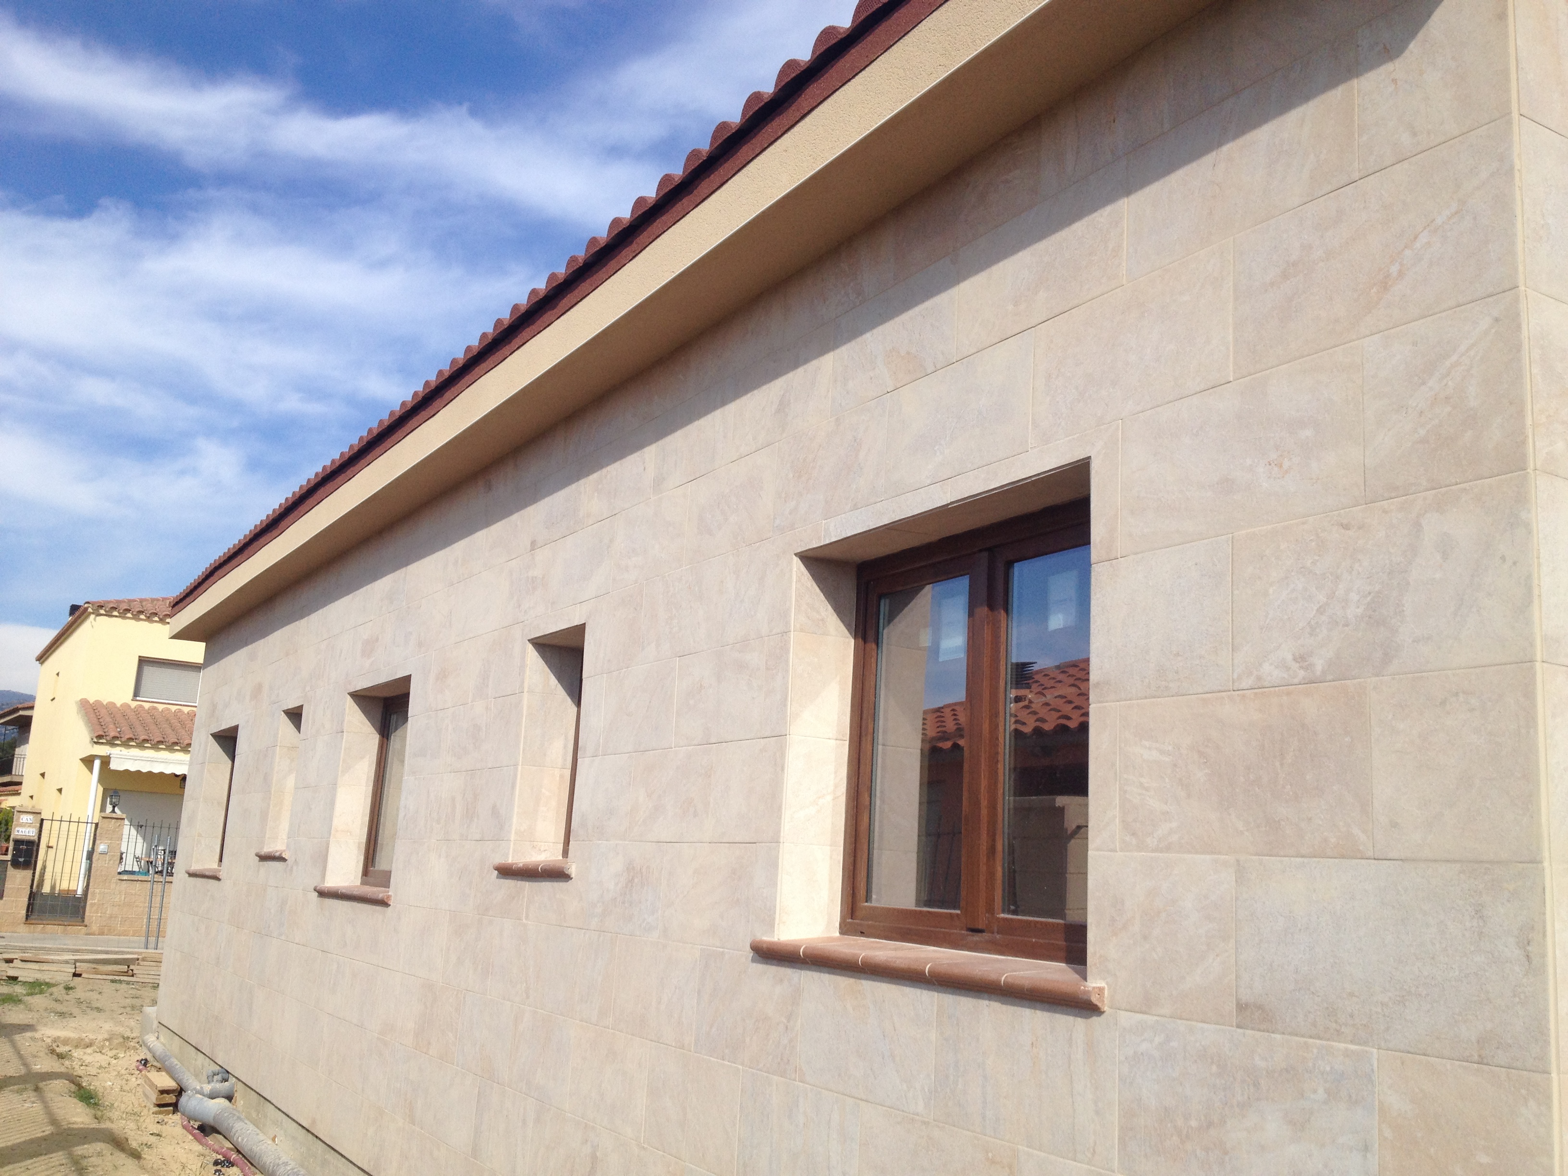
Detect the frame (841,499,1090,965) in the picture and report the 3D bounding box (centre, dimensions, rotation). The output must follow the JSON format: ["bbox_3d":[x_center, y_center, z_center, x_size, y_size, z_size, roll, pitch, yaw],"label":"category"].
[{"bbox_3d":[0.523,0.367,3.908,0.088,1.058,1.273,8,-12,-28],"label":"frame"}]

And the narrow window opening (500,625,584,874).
[{"bbox_3d":[-0.796,0.618,6.019,0.218,0.894,0.618,8,-12,-28],"label":"narrow window opening"}]

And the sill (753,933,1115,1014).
[{"bbox_3d":[0.356,0.887,3.734,0.247,0.065,1.397,8,-12,-28],"label":"sill"}]

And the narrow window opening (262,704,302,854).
[{"bbox_3d":[-3.072,1.240,10.077,0.212,0.905,0.606,8,-12,-28],"label":"narrow window opening"}]

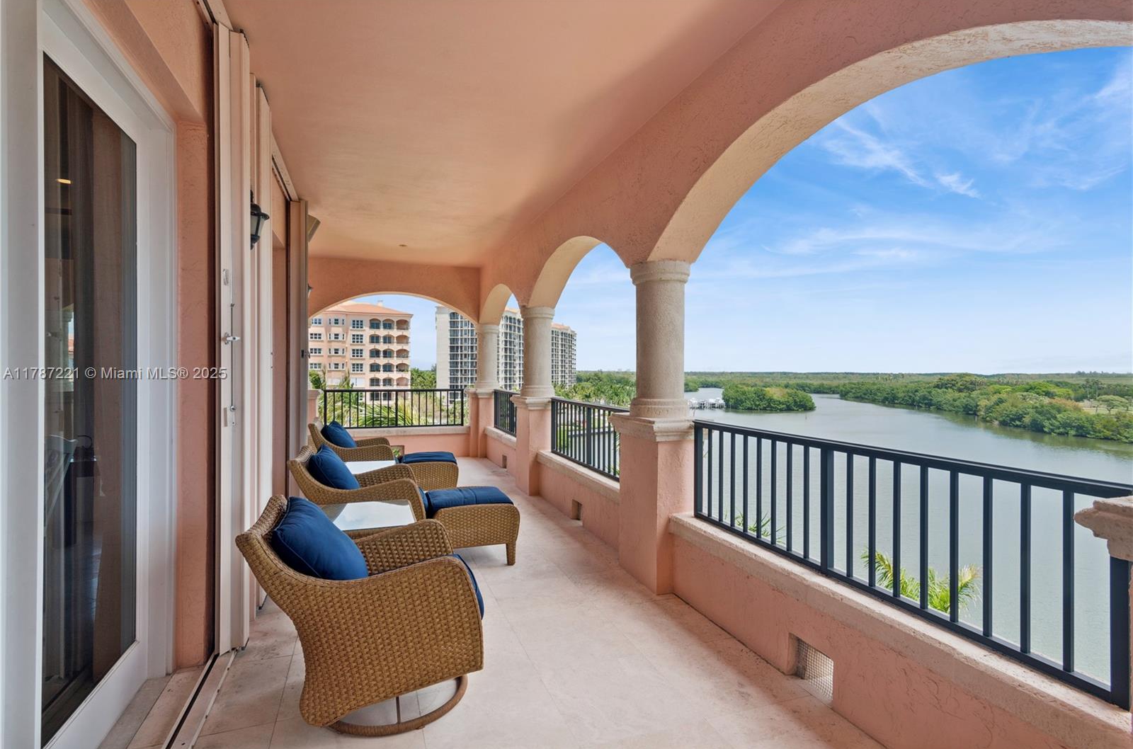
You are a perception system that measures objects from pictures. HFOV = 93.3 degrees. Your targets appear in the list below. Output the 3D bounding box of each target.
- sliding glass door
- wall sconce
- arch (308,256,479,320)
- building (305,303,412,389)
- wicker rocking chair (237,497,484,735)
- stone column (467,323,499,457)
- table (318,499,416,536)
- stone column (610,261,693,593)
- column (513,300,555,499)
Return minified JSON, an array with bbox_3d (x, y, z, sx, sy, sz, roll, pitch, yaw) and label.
[{"bbox_3d":[-1.731,0.130,1.962,0.068,2.452,0.891,0,0,-20],"label":"sliding glass door"},{"bbox_3d":[-1.686,-0.825,2.830,0.233,0.322,0.219,0,0,-20],"label":"wall sconce"},{"bbox_3d":[-2.731,-1.315,8.597,2.617,0.932,0.384,0,0,-20],"label":"arch"},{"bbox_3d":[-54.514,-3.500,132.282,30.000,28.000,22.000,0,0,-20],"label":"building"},{"bbox_3d":[-0.837,0.949,2.290,0.877,0.843,0.712,0,0,-20],"label":"wicker rocking chair"},{"bbox_3d":[-1.374,0.271,9.114,0.480,2.199,0.603,0,0,-20],"label":"stone column"},{"bbox_3d":[-1.220,1.096,3.165,0.610,0.548,0.589,0,0,-20],"label":"table"},{"bbox_3d":[0.633,0.315,3.648,0.466,2.110,0.658,0,0,-20],"label":"stone column"},{"bbox_3d":[-0.341,0.301,6.341,0.466,2.137,0.658,0,0,-20],"label":"column"}]

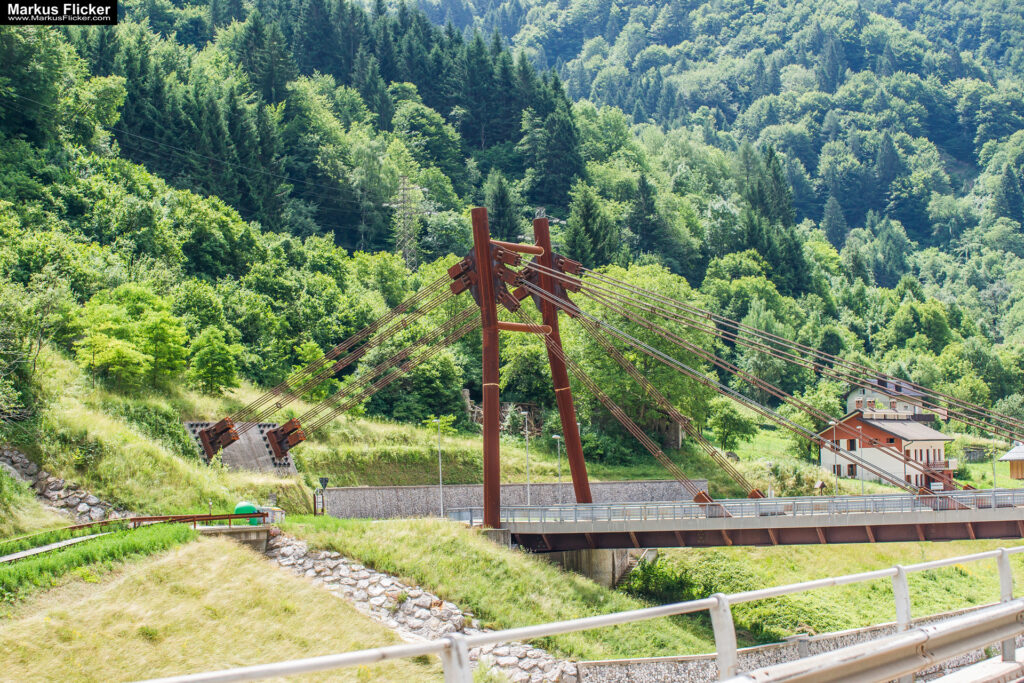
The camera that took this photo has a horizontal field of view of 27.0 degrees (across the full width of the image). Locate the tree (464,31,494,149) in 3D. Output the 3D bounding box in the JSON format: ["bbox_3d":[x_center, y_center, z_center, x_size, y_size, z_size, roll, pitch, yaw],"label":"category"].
[{"bbox_3d":[-6.280,-47.060,400.000,6.000,21.750,6.000,-2,-4,0],"label":"tree"}]

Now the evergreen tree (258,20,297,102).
[{"bbox_3d":[-38.310,-44.980,350.000,6.560,14.700,6.560,-2,-4,0],"label":"evergreen tree"}]

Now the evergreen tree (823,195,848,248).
[{"bbox_3d":[81.880,-29.840,540.000,6.580,14.740,6.580,-2,-4,0],"label":"evergreen tree"}]

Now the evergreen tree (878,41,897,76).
[{"bbox_3d":[130.240,-96.910,740.000,6.240,14.980,6.240,-2,-4,0],"label":"evergreen tree"}]

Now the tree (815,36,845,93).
[{"bbox_3d":[107.150,-93.010,720.000,10.120,19.840,10.120,-2,-4,0],"label":"tree"}]

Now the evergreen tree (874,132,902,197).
[{"bbox_3d":[109.410,-50.690,620.000,8.140,20.090,8.140,-2,-4,0],"label":"evergreen tree"}]

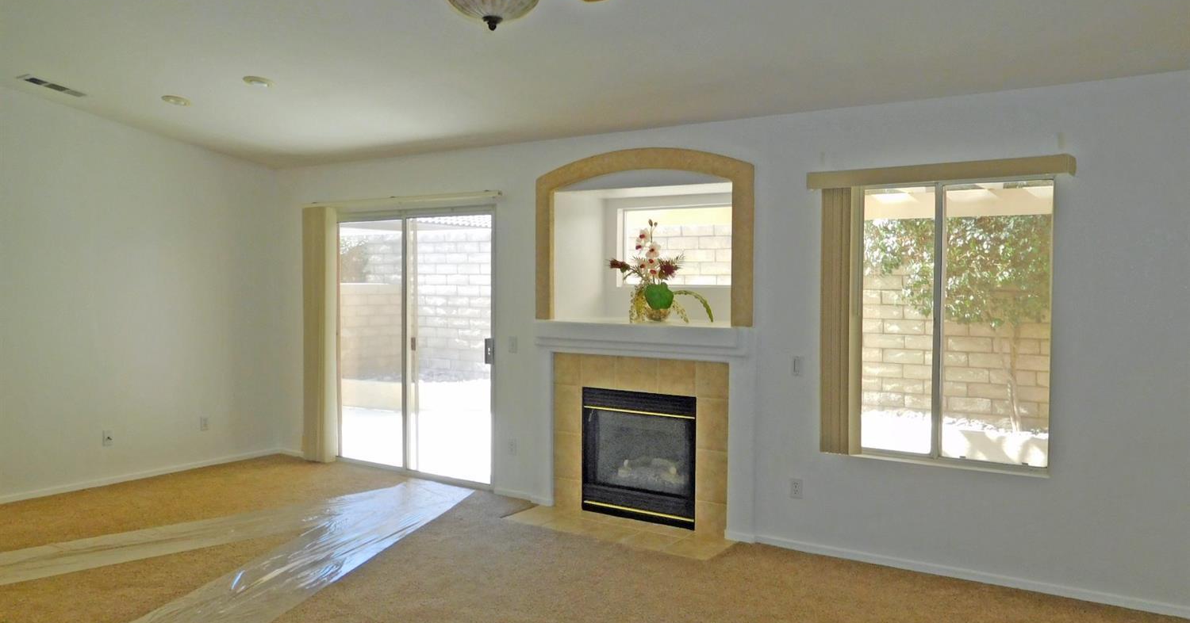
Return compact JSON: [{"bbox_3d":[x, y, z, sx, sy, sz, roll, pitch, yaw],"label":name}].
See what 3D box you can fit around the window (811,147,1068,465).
[{"bbox_3d":[1.748,0.016,4.481,1.240,1.530,0.130,1,2,33],"label":"window"}]

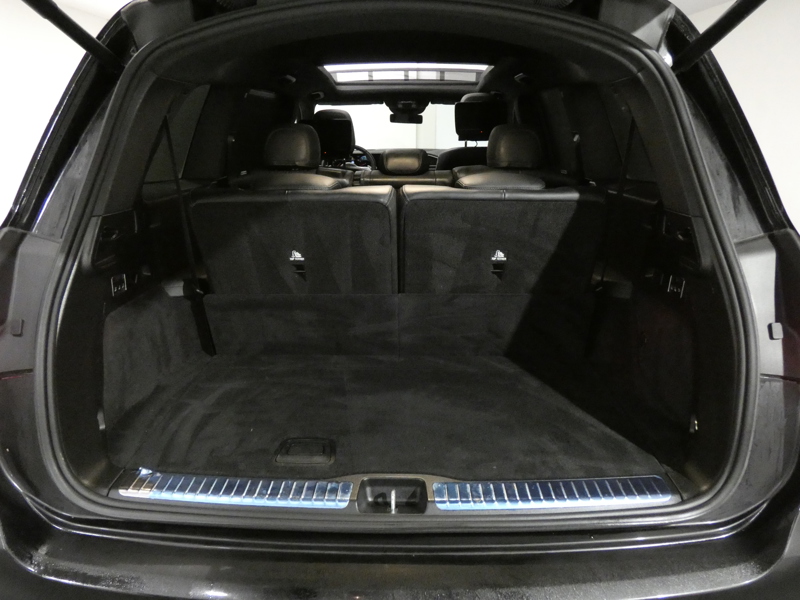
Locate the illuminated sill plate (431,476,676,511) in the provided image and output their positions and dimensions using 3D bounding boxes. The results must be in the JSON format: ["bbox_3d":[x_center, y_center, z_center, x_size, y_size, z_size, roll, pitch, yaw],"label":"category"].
[{"bbox_3d":[0.283,0.357,1.025,0.440,0.020,0.068,-1,20,-2],"label":"illuminated sill plate"}]

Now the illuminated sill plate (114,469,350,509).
[{"bbox_3d":[-0.303,0.353,1.033,0.430,0.020,0.068,1,20,4],"label":"illuminated sill plate"}]

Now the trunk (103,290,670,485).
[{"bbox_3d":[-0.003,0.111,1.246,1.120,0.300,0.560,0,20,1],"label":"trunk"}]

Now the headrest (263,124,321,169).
[{"bbox_3d":[-0.417,-0.595,2.150,0.215,0.175,0.110,0,20,1],"label":"headrest"}]

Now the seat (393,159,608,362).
[{"bbox_3d":[0.250,-0.093,1.539,0.510,0.480,0.240,0,20,1],"label":"seat"}]

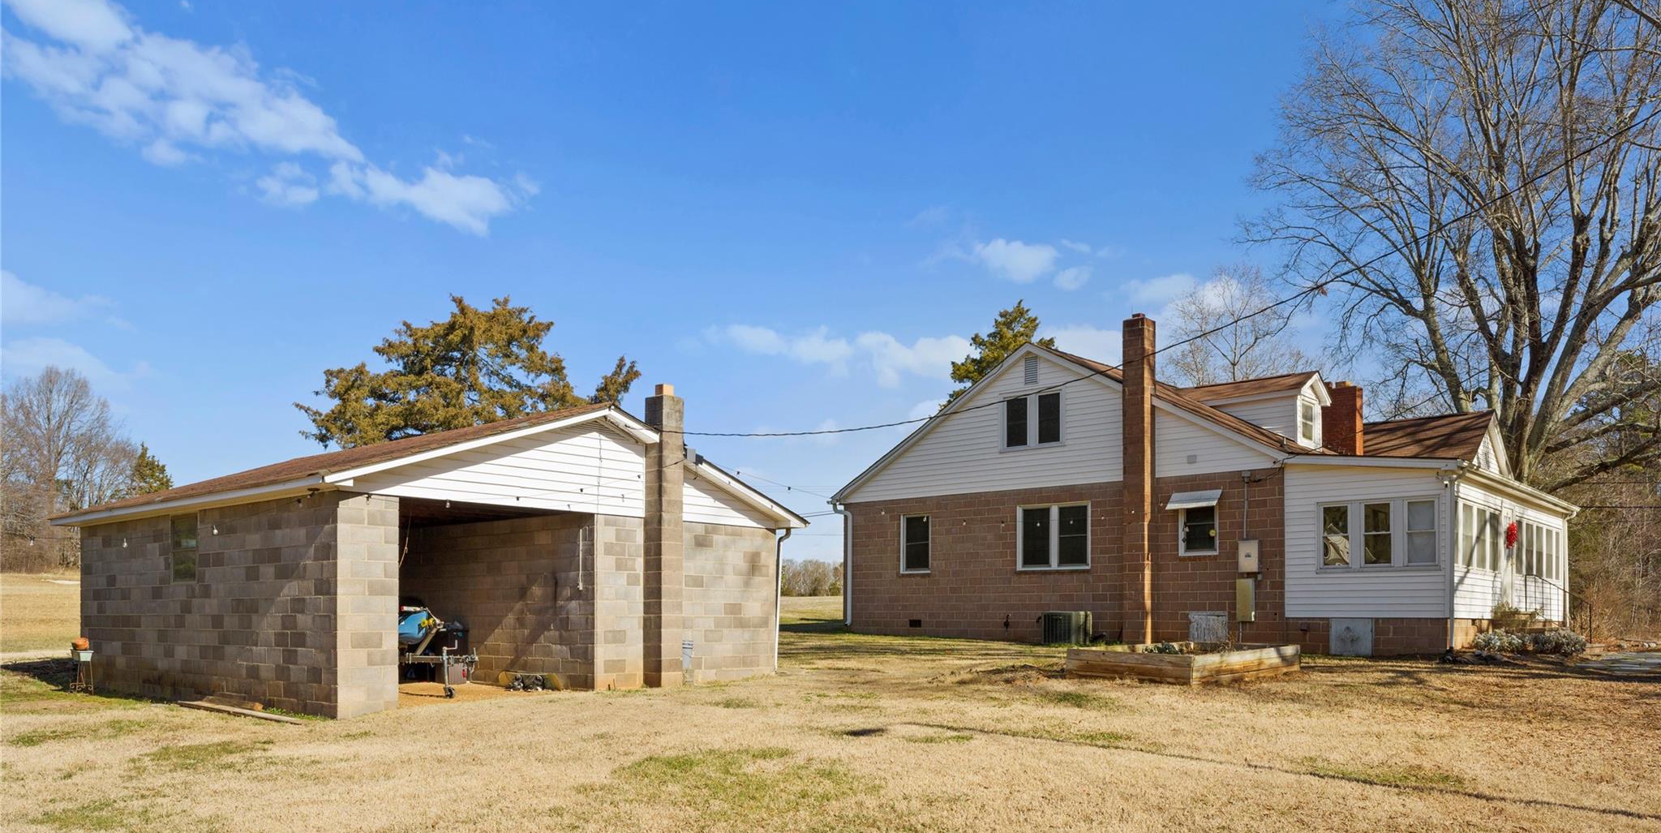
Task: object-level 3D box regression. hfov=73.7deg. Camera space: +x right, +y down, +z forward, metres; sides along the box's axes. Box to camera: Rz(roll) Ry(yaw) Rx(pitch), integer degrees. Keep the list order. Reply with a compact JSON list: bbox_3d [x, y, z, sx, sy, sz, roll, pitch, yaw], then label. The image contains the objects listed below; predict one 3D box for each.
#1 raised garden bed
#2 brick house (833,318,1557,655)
[{"bbox_3d":[5.600,3.810,17.200,2.000,0.410,4.300,-7,-10,41],"label":"raised garden bed"},{"bbox_3d":[9.200,2.250,28.200,15.000,7.000,11.100,-7,-10,41],"label":"brick house"}]

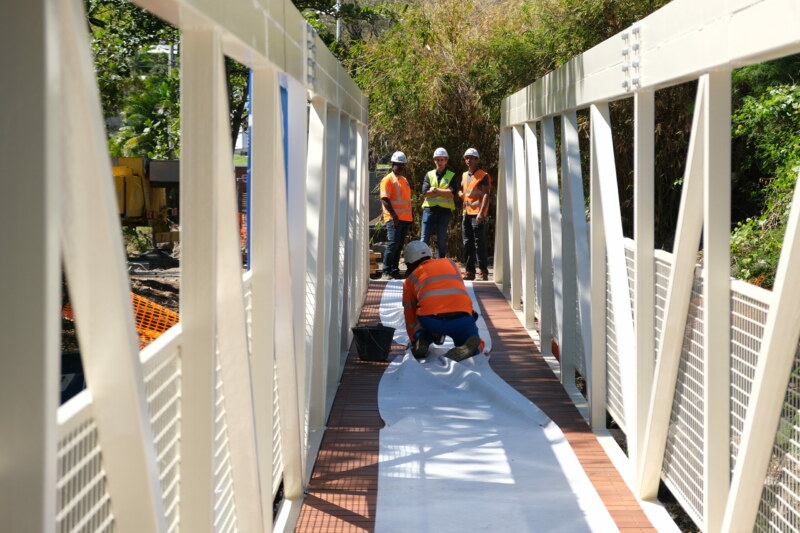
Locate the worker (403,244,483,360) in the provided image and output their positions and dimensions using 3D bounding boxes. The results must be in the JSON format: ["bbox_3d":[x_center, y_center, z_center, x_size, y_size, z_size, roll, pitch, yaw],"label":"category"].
[{"bbox_3d":[0.378,0.282,16.020,0.680,1.000,1.000,0,2,-13],"label":"worker"}]

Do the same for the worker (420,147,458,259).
[{"bbox_3d":[0.537,-0.723,25.400,0.510,1.820,0.380,0,2,2],"label":"worker"}]

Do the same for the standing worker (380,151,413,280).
[{"bbox_3d":[-0.044,-0.700,25.300,0.500,1.760,0.360,-1,2,-35],"label":"standing worker"}]

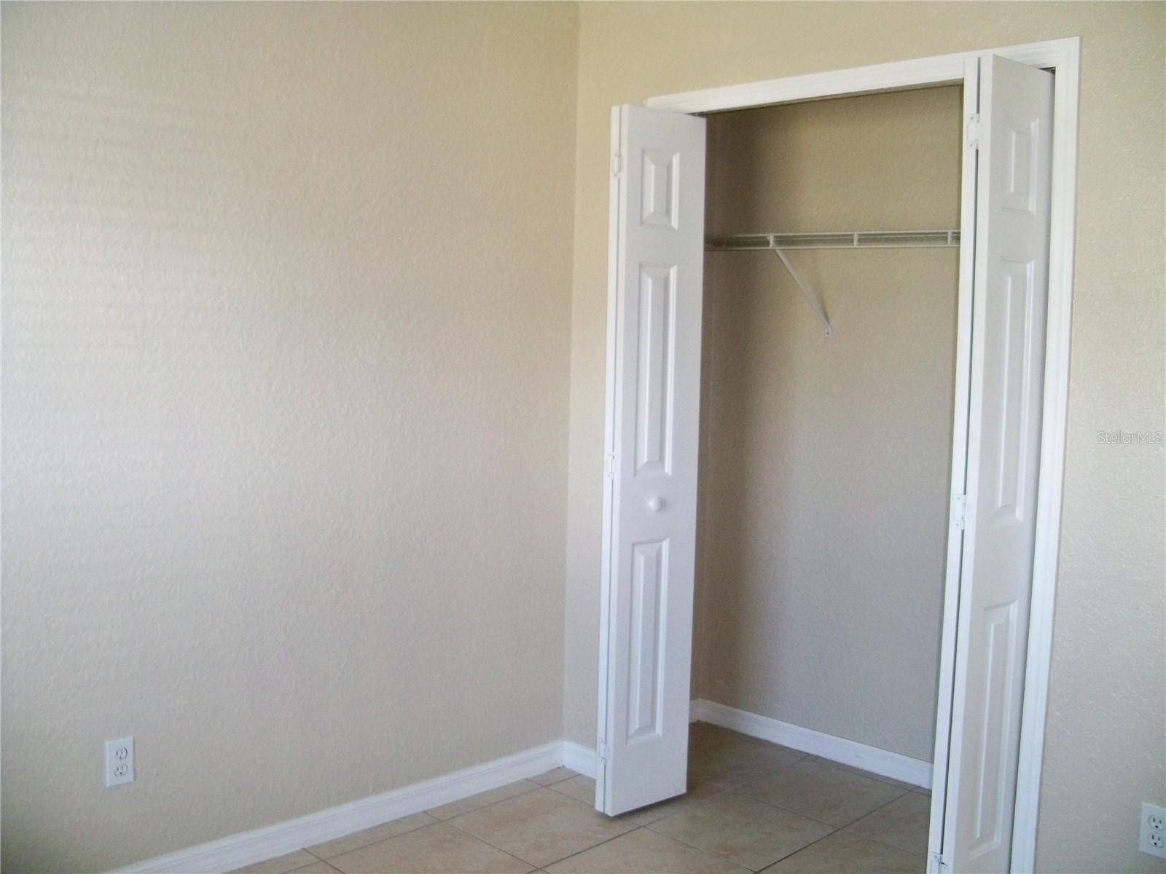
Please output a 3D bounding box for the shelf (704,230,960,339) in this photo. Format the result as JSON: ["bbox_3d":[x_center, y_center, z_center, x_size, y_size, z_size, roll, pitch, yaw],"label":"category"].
[{"bbox_3d":[0.892,-0.448,3.530,1.500,0.310,0.310,6,7,45],"label":"shelf"}]

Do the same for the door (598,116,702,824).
[{"bbox_3d":[0.196,0.084,3.405,0.302,2.007,0.075,-3,7,-41],"label":"door"}]

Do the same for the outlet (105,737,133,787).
[{"bbox_3d":[-1.088,0.768,2.780,0.008,0.115,0.071,6,7,45],"label":"outlet"}]

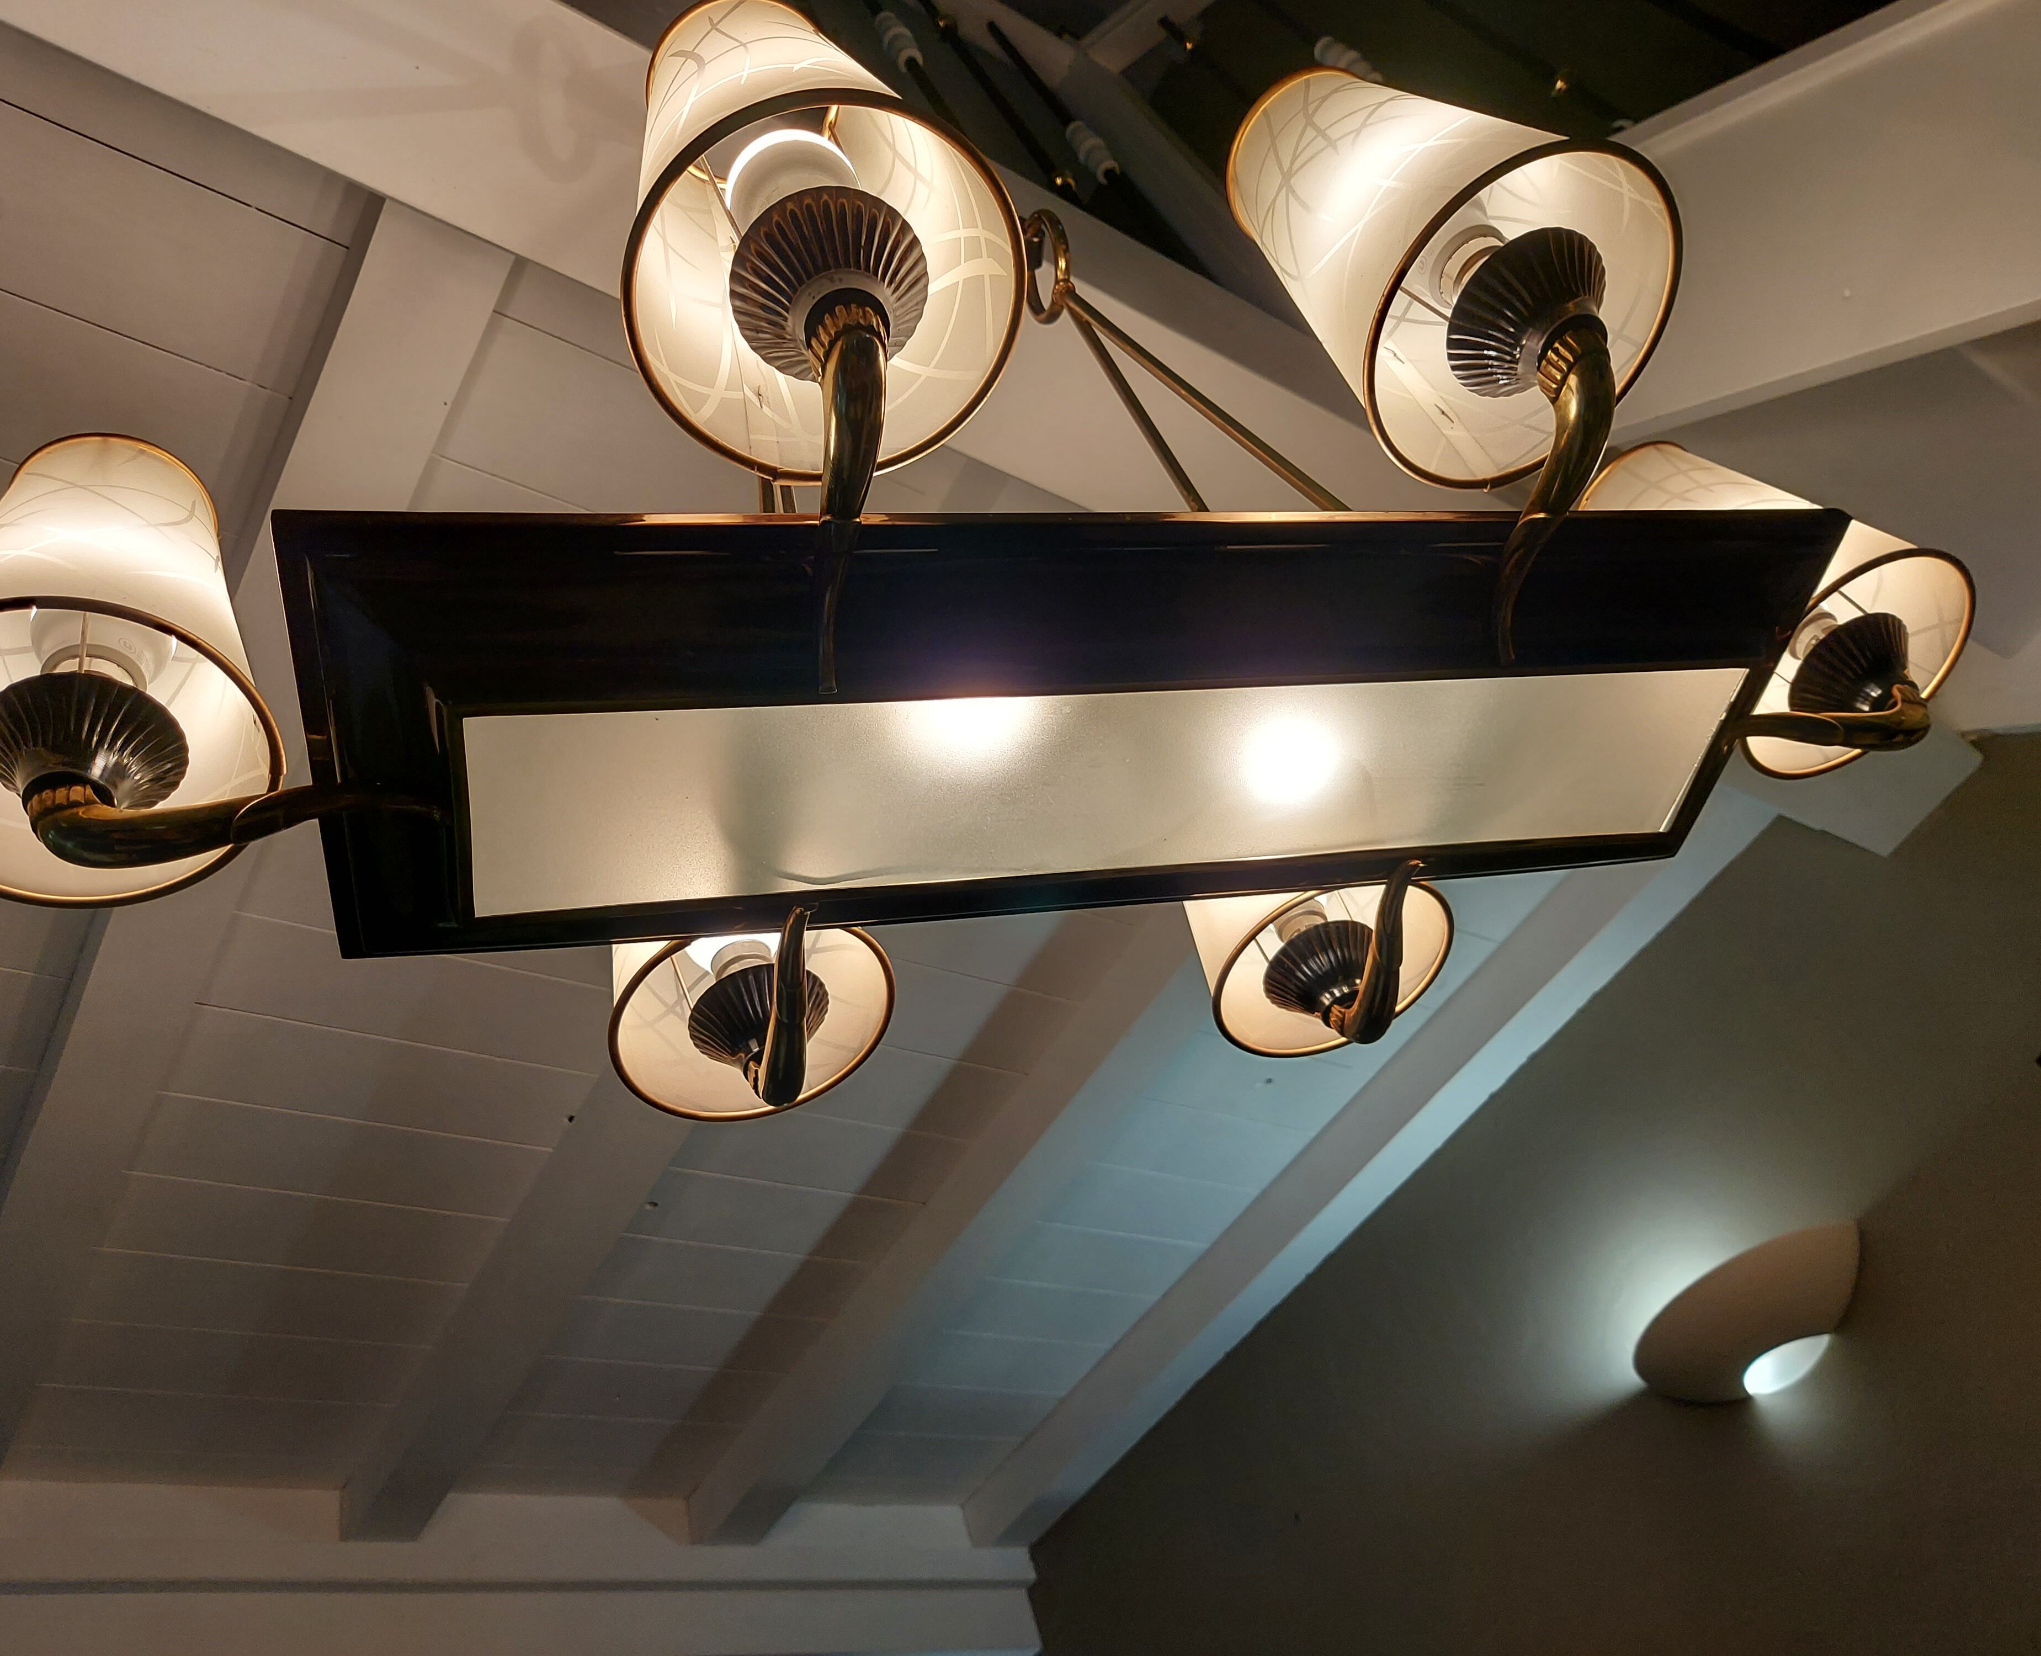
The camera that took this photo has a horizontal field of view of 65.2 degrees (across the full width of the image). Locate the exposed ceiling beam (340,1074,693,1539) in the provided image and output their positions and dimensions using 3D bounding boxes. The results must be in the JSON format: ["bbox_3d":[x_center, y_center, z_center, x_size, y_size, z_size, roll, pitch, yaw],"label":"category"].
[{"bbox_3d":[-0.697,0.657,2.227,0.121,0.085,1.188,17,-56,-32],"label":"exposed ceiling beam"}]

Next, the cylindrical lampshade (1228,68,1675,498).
[{"bbox_3d":[0.173,-0.265,0.714,0.144,0.194,0.144,-12,-46,-13],"label":"cylindrical lampshade"}]

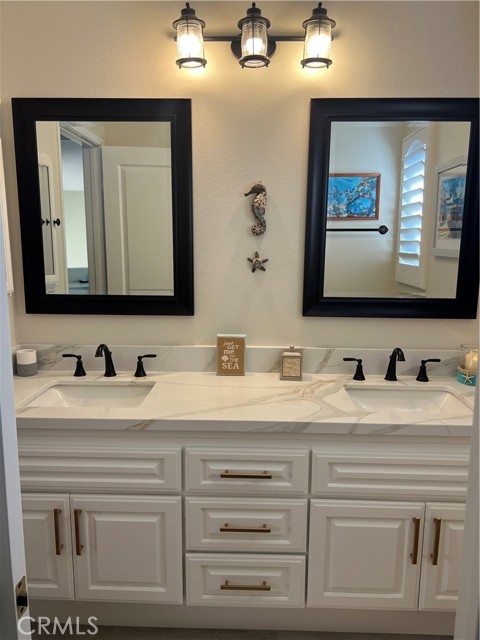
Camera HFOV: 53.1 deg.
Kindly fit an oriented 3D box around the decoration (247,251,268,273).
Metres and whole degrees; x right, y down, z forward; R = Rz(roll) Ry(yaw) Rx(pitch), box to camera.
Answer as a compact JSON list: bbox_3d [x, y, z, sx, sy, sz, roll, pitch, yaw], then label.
[{"bbox_3d":[0.074,-0.236,1.967,0.087,0.089,0.022,1,10,1],"label":"decoration"}]

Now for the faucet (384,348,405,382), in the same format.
[{"bbox_3d":[0.617,0.182,1.896,0.051,0.145,0.158,1,10,1],"label":"faucet"}]

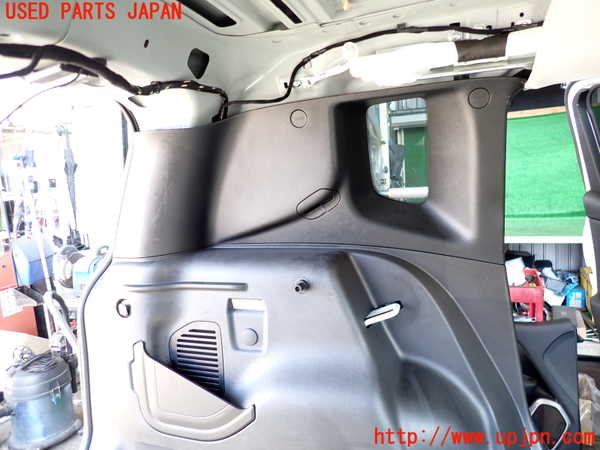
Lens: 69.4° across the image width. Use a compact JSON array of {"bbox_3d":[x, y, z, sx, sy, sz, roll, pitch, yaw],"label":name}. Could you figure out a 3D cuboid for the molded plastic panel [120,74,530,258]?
[{"bbox_3d":[0.016,-0.088,0.820,0.740,0.335,0.200,1,3,12],"label":"molded plastic panel"}]

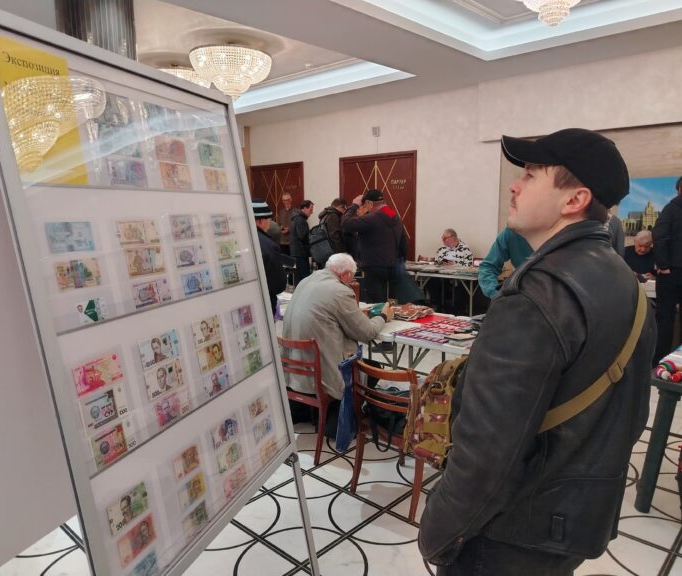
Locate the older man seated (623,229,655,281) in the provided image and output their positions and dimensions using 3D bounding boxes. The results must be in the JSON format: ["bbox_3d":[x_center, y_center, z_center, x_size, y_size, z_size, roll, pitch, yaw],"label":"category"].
[{"bbox_3d":[3.311,0.018,5.903,0.580,1.280,0.750,7,12,42],"label":"older man seated"}]

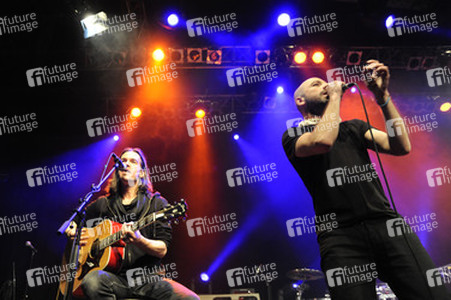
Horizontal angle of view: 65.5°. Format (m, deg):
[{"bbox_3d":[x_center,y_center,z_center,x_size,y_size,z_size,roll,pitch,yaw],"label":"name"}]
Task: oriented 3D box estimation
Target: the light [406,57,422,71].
[{"bbox_3d":[3.695,-1.755,7.016,0.260,0.260,0.360,1,23,-2],"label":"light"}]

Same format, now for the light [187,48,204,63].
[{"bbox_3d":[-0.546,-1.737,6.366,0.260,0.260,0.360,1,23,-2],"label":"light"}]

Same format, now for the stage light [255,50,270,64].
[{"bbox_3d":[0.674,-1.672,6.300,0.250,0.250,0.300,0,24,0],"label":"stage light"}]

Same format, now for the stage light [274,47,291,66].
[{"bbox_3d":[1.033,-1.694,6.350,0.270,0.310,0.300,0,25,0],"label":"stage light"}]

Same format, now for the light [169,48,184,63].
[{"bbox_3d":[-0.877,-1.748,6.469,0.260,0.260,0.360,1,20,-2],"label":"light"}]

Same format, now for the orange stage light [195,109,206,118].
[{"bbox_3d":[-0.585,-0.866,8.200,0.250,0.300,0.250,2,-58,-6],"label":"orange stage light"}]

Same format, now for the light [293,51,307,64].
[{"bbox_3d":[1.349,-1.721,6.464,0.260,0.260,0.360,1,24,-2],"label":"light"}]

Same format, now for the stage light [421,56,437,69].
[{"bbox_3d":[3.716,-1.589,6.400,0.250,0.300,0.250,-2,-62,6],"label":"stage light"}]

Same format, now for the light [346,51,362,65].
[{"bbox_3d":[2.375,-1.766,6.610,0.260,0.260,0.360,0,27,-1],"label":"light"}]

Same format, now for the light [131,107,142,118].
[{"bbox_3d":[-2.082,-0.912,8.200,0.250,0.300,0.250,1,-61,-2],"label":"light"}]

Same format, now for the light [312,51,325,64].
[{"bbox_3d":[1.669,-1.732,6.464,0.260,0.260,0.360,0,24,-1],"label":"light"}]

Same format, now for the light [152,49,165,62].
[{"bbox_3d":[-1.188,-1.754,6.417,0.260,0.260,0.360,0,22,-1],"label":"light"}]

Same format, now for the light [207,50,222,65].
[{"bbox_3d":[-0.201,-1.716,6.360,0.260,0.260,0.360,1,27,-3],"label":"light"}]

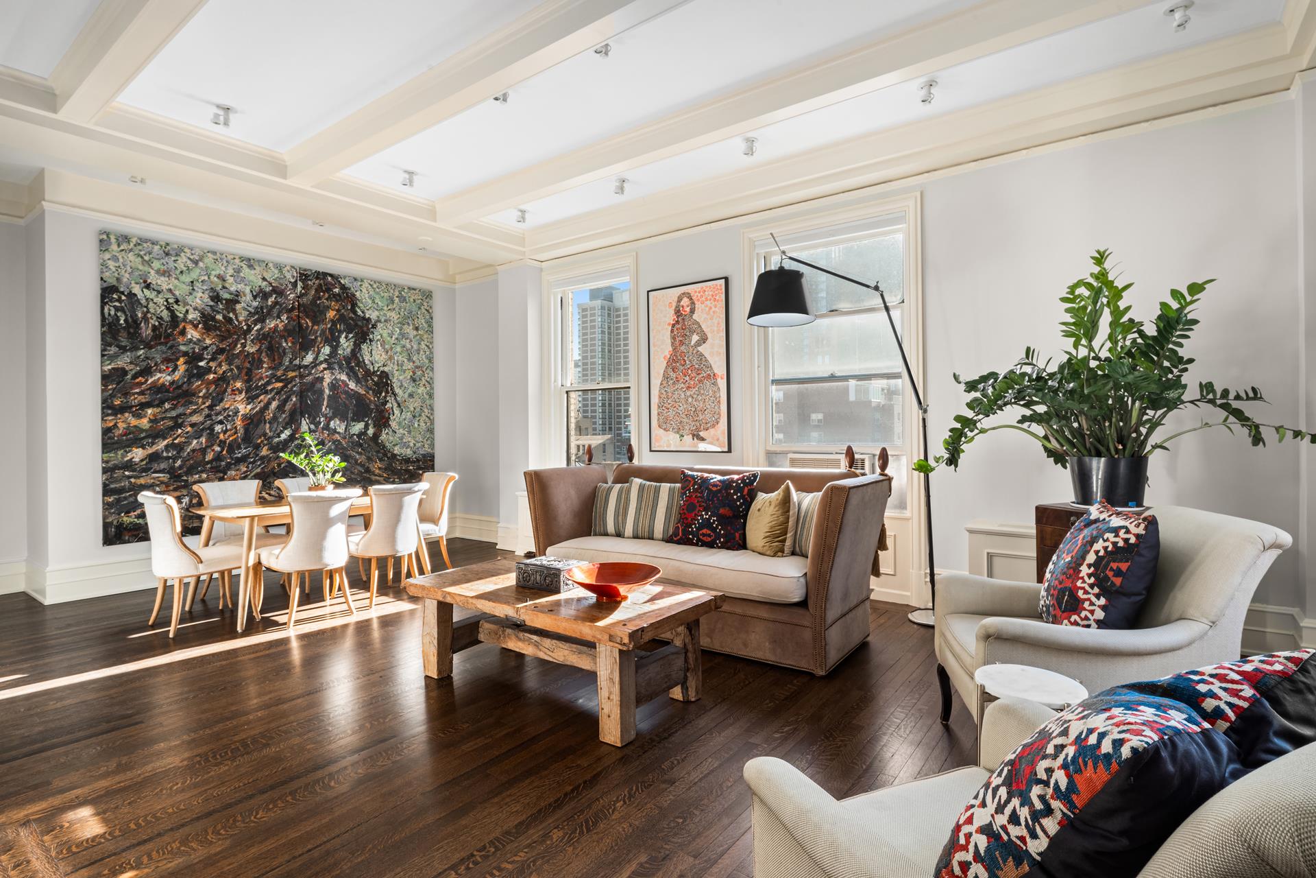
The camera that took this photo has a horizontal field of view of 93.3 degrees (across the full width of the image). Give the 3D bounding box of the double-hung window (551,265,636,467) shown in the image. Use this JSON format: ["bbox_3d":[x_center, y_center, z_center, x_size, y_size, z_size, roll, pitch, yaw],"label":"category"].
[{"bbox_3d":[-0.676,-0.554,6.267,1.070,2.120,0.120,0,1,36],"label":"double-hung window"}]

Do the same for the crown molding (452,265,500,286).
[{"bbox_3d":[-2.059,-1.873,7.144,0.850,0.150,0.080,0,1,36],"label":"crown molding"}]

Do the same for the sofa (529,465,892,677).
[{"bbox_3d":[0.240,0.700,4.164,2.400,1.030,0.820,0,1,36],"label":"sofa"}]

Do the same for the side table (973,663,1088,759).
[{"bbox_3d":[1.079,0.977,1.801,0.300,0.560,0.300,0,1,36],"label":"side table"}]

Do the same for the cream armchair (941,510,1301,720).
[{"bbox_3d":[1.573,0.768,2.325,0.900,0.950,0.720,0,1,15],"label":"cream armchair"}]

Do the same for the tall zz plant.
[{"bbox_3d":[2.375,-0.411,3.457,1.800,1.250,0.950,0,1,36],"label":"tall zz plant"}]

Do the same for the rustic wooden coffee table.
[{"bbox_3d":[-0.524,1.007,3.235,1.540,0.465,0.740,0,1,36],"label":"rustic wooden coffee table"}]

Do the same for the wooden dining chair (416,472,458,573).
[{"bbox_3d":[-2.169,0.773,5.501,0.500,0.885,0.600,0,1,36],"label":"wooden dining chair"}]

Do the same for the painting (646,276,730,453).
[{"bbox_3d":[0.247,-0.629,5.507,0.865,1.510,0.040,0,1,36],"label":"painting"}]

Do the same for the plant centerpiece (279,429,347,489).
[{"bbox_3d":[-2.651,0.218,4.802,0.430,0.540,0.400,0,1,36],"label":"plant centerpiece"}]

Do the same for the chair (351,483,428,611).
[{"bbox_3d":[-2.110,0.780,4.791,0.570,0.890,0.500,0,1,36],"label":"chair"}]

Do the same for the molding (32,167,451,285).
[{"bbox_3d":[-3.568,-1.893,6.028,0.200,0.310,3.550,0,1,36],"label":"molding"}]

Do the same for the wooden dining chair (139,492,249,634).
[{"bbox_3d":[-3.097,0.799,4.206,0.500,0.890,0.570,0,1,36],"label":"wooden dining chair"}]

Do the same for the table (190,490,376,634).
[{"bbox_3d":[-2.621,0.854,4.771,0.900,0.750,1.540,0,1,36],"label":"table"}]

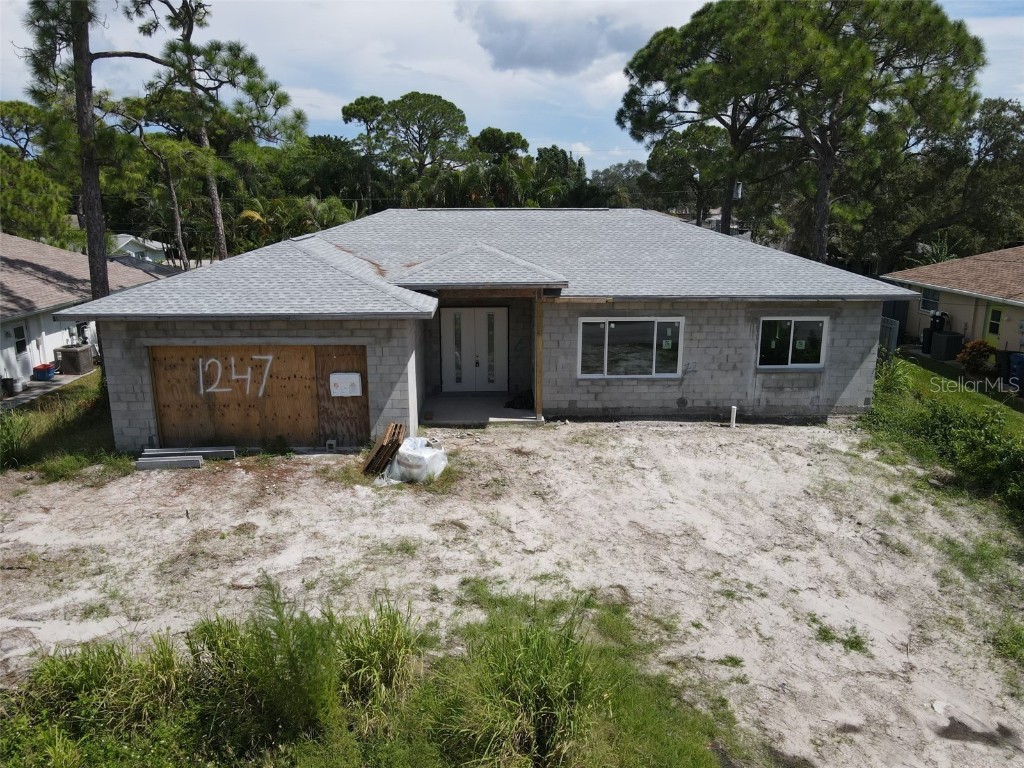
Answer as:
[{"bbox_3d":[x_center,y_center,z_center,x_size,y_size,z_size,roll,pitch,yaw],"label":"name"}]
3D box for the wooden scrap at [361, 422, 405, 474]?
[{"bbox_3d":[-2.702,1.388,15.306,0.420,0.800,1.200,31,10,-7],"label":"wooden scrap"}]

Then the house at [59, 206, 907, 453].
[{"bbox_3d":[0.198,-2.673,22.463,20.200,5.650,14.600,0,13,-1],"label":"house"}]

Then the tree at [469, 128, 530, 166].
[{"bbox_3d":[-0.862,-13.498,55.384,4.795,12.346,4.795,0,13,-1],"label":"tree"}]

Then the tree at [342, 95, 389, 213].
[{"bbox_3d":[-9.648,-12.463,48.292,3.186,13.452,3.186,0,13,-1],"label":"tree"}]

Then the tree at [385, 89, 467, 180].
[{"bbox_3d":[-6.413,-14.719,55.017,6.822,14.914,6.822,0,13,-1],"label":"tree"}]

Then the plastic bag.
[{"bbox_3d":[-1.944,1.561,14.845,1.020,0.620,1.000,11,17,41],"label":"plastic bag"}]

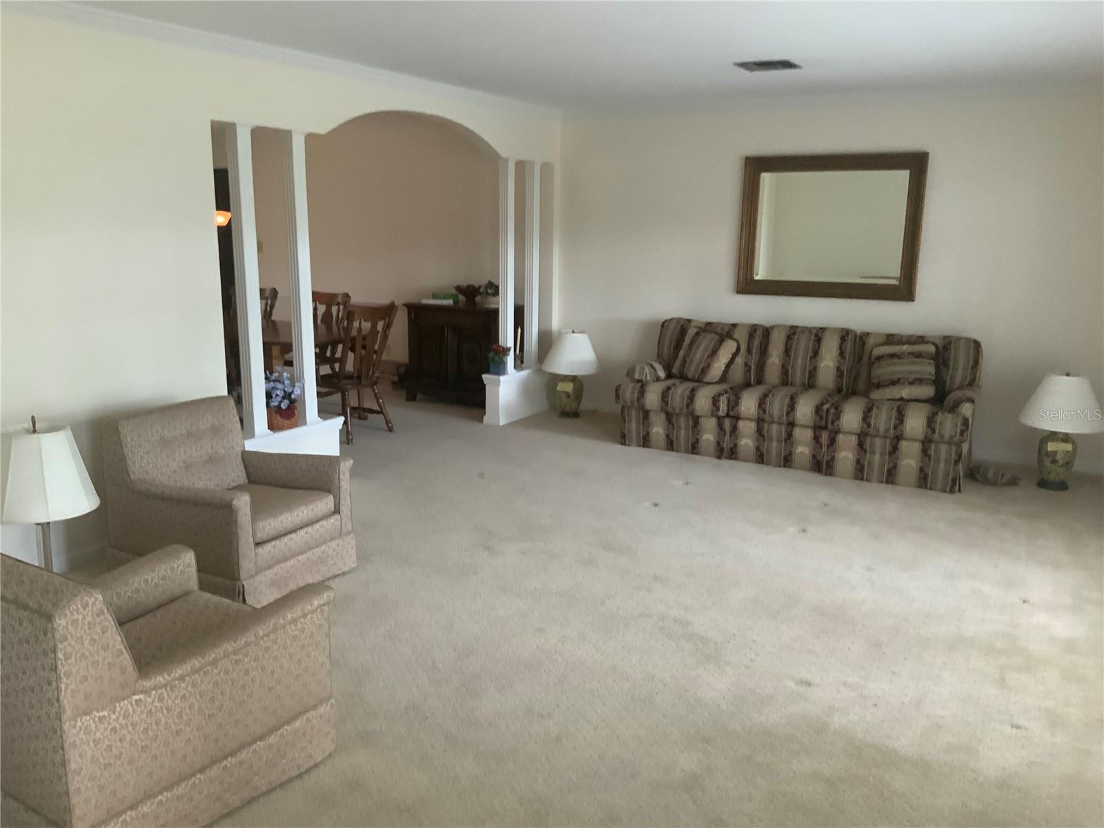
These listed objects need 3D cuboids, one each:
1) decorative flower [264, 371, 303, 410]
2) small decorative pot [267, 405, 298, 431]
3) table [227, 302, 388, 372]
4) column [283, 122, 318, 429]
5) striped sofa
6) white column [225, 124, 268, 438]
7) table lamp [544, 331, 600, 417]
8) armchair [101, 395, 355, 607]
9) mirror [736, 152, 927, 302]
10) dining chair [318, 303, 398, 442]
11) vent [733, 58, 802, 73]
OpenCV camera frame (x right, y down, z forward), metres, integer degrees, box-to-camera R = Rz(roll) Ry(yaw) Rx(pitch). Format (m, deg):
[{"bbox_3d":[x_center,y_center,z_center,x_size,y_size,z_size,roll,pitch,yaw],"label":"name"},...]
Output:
[{"bbox_3d":[-1.560,-0.146,5.324,0.240,0.240,0.250,7,13,30],"label":"decorative flower"},{"bbox_3d":[-1.562,0.011,5.356,0.180,0.135,0.180,0,12,0],"label":"small decorative pot"},{"bbox_3d":[-2.198,-0.290,7.169,1.800,0.740,1.030,7,13,30],"label":"table"},{"bbox_3d":[-1.446,-0.754,5.307,0.088,1.655,0.097,7,13,30],"label":"column"},{"bbox_3d":[1.664,-0.146,6.327,2.260,0.850,0.930,7,13,30],"label":"striped sofa"},{"bbox_3d":[-1.640,-0.690,4.985,0.088,1.655,0.097,7,13,30],"label":"white column"},{"bbox_3d":[0.155,-0.318,7.561,0.460,0.680,0.460,0,12,0],"label":"table lamp"},{"bbox_3d":[-1.408,0.363,4.067,0.830,0.725,0.680,7,13,30],"label":"armchair"},{"bbox_3d":[1.951,-1.317,6.548,1.265,0.995,0.050,7,13,30],"label":"mirror"},{"bbox_3d":[-1.486,-0.317,6.807,0.550,0.955,0.500,7,13,30],"label":"dining chair"},{"bbox_3d":[1.237,-1.974,5.265,0.305,0.020,0.295,7,13,30],"label":"vent"}]

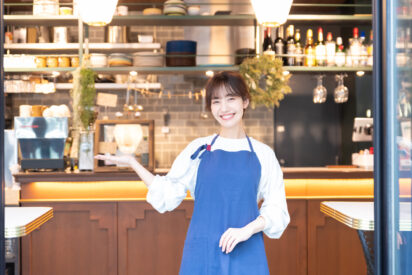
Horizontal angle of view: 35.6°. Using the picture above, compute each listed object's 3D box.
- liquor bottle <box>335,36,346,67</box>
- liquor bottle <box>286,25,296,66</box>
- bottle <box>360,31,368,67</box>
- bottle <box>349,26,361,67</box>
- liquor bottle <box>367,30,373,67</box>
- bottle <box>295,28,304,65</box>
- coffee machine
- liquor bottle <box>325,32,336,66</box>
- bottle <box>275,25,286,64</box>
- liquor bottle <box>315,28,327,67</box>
[{"bbox_3d":[1.030,-0.654,4.907,0.075,0.228,0.075,0,1,-2],"label":"liquor bottle"},{"bbox_3d":[0.654,-0.698,4.892,0.070,0.319,0.070,0,1,-2],"label":"liquor bottle"},{"bbox_3d":[1.221,-0.682,4.944,0.069,0.275,0.069,0,1,-2],"label":"bottle"},{"bbox_3d":[1.145,-0.692,4.912,0.080,0.302,0.080,0,1,-2],"label":"bottle"},{"bbox_3d":[1.269,-0.683,4.917,0.070,0.283,0.070,0,1,-2],"label":"liquor bottle"},{"bbox_3d":[0.711,-0.682,4.894,0.067,0.287,0.067,0,1,-2],"label":"bottle"},{"bbox_3d":[-1.155,0.044,4.700,0.373,0.383,0.460,0,1,-2],"label":"coffee machine"},{"bbox_3d":[0.954,-0.671,4.904,0.074,0.262,0.074,0,1,-2],"label":"liquor bottle"},{"bbox_3d":[0.568,-0.699,4.889,0.074,0.322,0.074,0,1,-2],"label":"bottle"},{"bbox_3d":[0.878,-0.692,4.901,0.074,0.304,0.074,0,1,-2],"label":"liquor bottle"}]

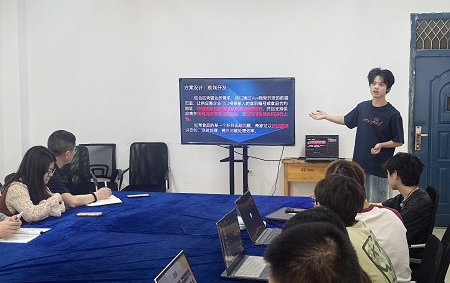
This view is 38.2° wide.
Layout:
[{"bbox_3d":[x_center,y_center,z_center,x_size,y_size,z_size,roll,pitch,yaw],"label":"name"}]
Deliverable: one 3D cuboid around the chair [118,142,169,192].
[{"bbox_3d":[-0.874,0.497,7.050,0.570,0.930,0.630,0,5,4],"label":"chair"}]

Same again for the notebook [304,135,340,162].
[{"bbox_3d":[1.038,0.067,6.950,0.360,0.250,0.290,0,5,6],"label":"notebook"}]

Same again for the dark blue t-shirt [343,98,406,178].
[{"bbox_3d":[1.404,-0.028,6.100,0.540,0.730,0.310,2,6,29],"label":"dark blue t-shirt"}]

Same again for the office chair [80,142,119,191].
[{"bbox_3d":[-1.392,0.502,7.150,0.580,0.910,0.600,-1,5,-8],"label":"office chair"}]

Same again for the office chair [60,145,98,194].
[{"bbox_3d":[-1.528,0.545,6.550,0.570,0.930,0.630,-2,5,-17],"label":"office chair"}]

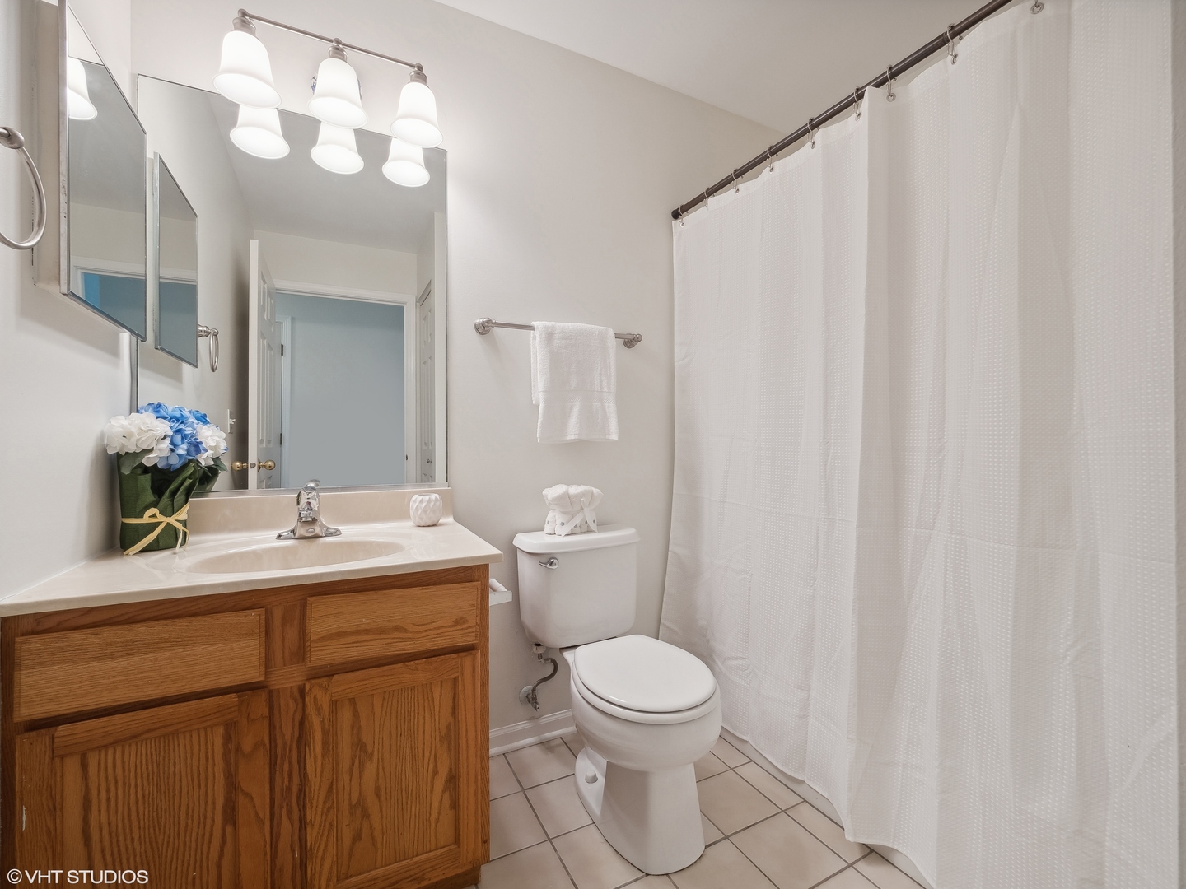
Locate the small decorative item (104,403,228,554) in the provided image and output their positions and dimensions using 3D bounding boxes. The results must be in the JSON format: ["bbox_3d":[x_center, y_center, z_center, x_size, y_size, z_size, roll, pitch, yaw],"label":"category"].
[{"bbox_3d":[-0.998,0.076,1.139,0.193,0.328,0.195,0,-1,-28],"label":"small decorative item"}]

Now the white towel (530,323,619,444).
[{"bbox_3d":[-0.061,-0.217,1.682,0.318,0.405,0.075,0,-1,-28],"label":"white towel"}]

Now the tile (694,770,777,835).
[{"bbox_3d":[0.393,1.034,1.392,0.205,0.010,0.205,0,-1,-28],"label":"tile"}]

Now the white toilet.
[{"bbox_3d":[0.059,0.656,1.414,0.420,0.746,0.660,0,-1,-28],"label":"white toilet"}]

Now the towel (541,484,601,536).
[{"bbox_3d":[-0.074,0.216,1.627,0.170,0.160,0.100,0,-1,-28],"label":"towel"}]

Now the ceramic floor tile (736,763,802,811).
[{"bbox_3d":[0.522,1.035,1.460,0.086,0.010,0.205,0,-1,-28],"label":"ceramic floor tile"}]

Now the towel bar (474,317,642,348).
[{"bbox_3d":[-0.092,-0.387,1.689,0.625,0.058,0.090,0,-1,-28],"label":"towel bar"}]

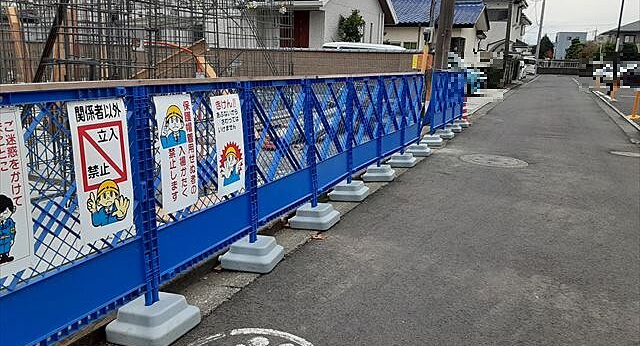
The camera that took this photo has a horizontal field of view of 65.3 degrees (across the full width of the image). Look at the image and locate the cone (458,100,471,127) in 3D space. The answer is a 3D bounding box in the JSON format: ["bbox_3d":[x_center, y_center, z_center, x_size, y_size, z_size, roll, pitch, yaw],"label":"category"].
[{"bbox_3d":[3.590,-1.540,12.329,0.380,0.700,0.380,6,14,24],"label":"cone"}]

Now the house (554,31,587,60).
[{"bbox_3d":[50.991,-24.689,102.039,5.600,7.427,6.500,6,14,24],"label":"house"}]

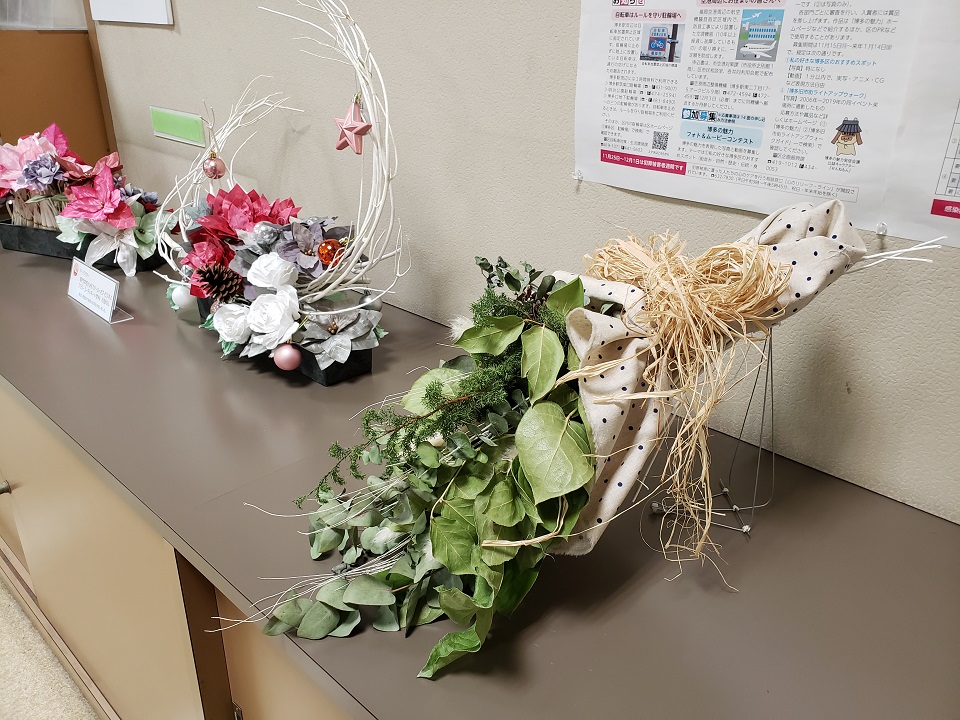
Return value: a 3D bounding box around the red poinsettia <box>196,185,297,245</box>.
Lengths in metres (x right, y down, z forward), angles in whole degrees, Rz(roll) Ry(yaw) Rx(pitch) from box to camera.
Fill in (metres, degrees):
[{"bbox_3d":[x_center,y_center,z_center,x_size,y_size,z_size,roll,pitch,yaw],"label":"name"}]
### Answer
[{"bbox_3d":[-0.287,-0.179,0.888,0.122,0.068,0.100,4,24,4],"label":"red poinsettia"}]

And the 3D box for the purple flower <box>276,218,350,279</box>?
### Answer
[{"bbox_3d":[-0.190,-0.127,0.824,0.083,0.064,0.060,-3,25,-11],"label":"purple flower"}]

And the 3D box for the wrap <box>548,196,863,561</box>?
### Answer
[{"bbox_3d":[0.166,0.008,0.538,0.227,0.245,0.115,-10,27,-25],"label":"wrap"}]

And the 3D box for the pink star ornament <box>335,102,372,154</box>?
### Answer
[{"bbox_3d":[-0.132,-0.240,0.751,0.052,0.054,0.018,22,31,37],"label":"pink star ornament"}]

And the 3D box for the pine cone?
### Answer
[{"bbox_3d":[-0.316,-0.092,0.878,0.058,0.046,0.050,-1,24,-7],"label":"pine cone"}]

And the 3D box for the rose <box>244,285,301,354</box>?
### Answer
[{"bbox_3d":[-0.227,-0.044,0.790,0.062,0.068,0.052,4,24,4],"label":"rose"}]

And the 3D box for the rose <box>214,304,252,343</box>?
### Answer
[{"bbox_3d":[-0.293,-0.044,0.855,0.046,0.044,0.040,-1,24,-7],"label":"rose"}]

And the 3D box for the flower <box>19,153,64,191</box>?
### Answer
[{"bbox_3d":[-0.702,-0.302,1.155,0.070,0.056,0.055,1,24,-3],"label":"flower"}]

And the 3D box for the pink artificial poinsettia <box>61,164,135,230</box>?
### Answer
[{"bbox_3d":[-0.585,-0.250,1.104,0.105,0.090,0.065,-1,24,-7],"label":"pink artificial poinsettia"}]

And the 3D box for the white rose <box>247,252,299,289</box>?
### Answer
[{"bbox_3d":[-0.237,-0.101,0.823,0.056,0.045,0.052,10,25,16],"label":"white rose"}]

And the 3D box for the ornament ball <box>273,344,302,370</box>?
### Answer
[{"bbox_3d":[-0.208,-0.004,0.783,0.030,0.031,0.030,2,24,-1],"label":"ornament ball"}]

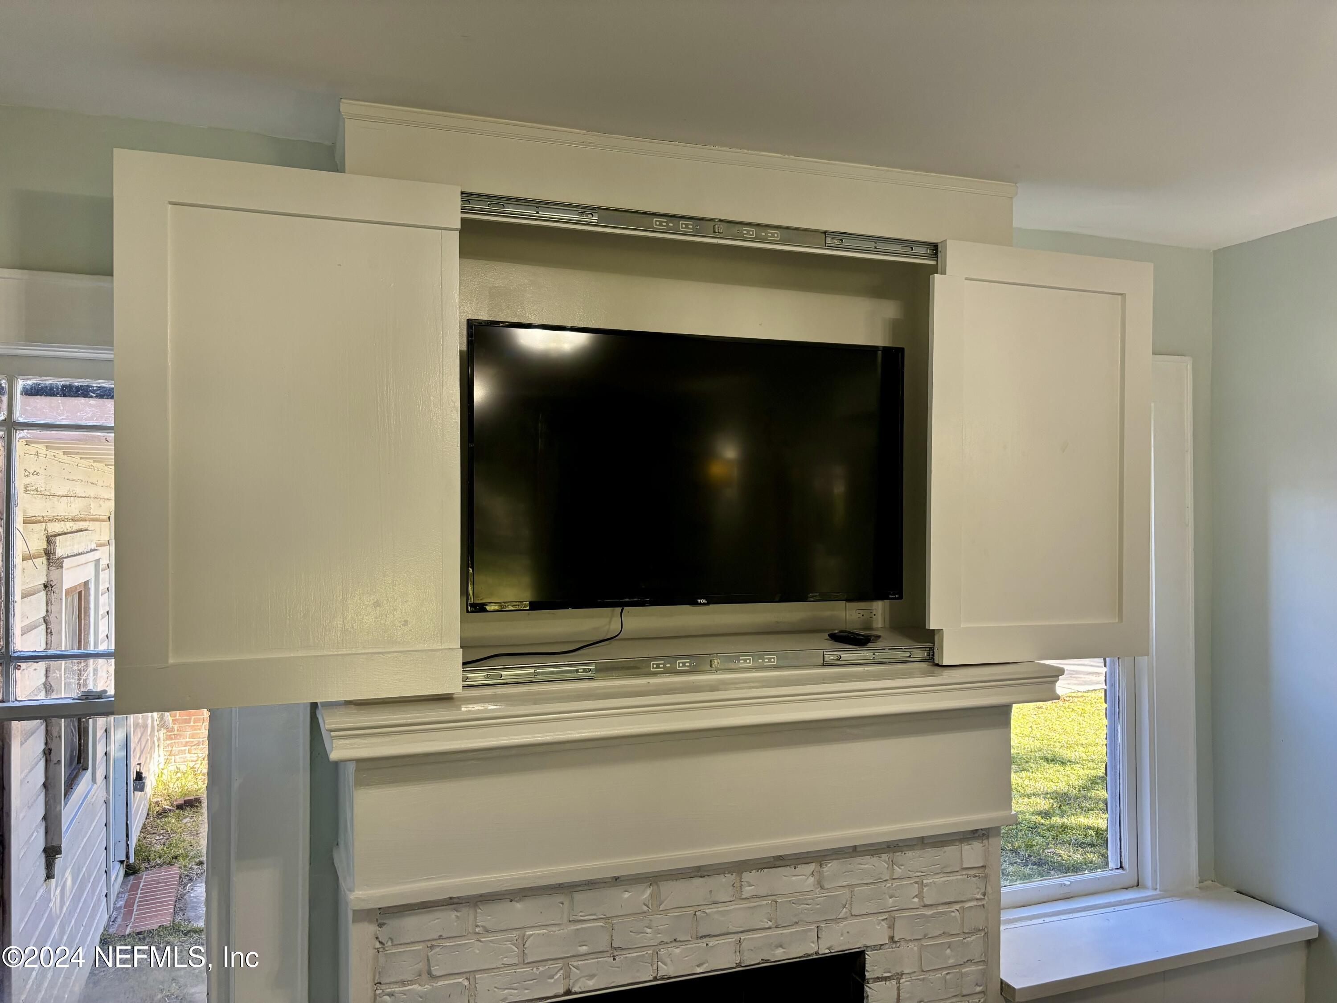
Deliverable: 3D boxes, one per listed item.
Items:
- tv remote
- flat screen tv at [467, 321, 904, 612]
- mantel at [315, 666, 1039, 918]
[{"bbox_3d":[0.485,0.364,2.670,0.050,0.022,0.160,0,0,-16],"label":"tv remote"},{"bbox_3d":[0.079,-0.081,2.688,1.235,0.715,0.070,0,0,-20],"label":"flat screen tv"},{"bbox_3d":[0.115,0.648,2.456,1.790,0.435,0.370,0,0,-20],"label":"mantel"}]

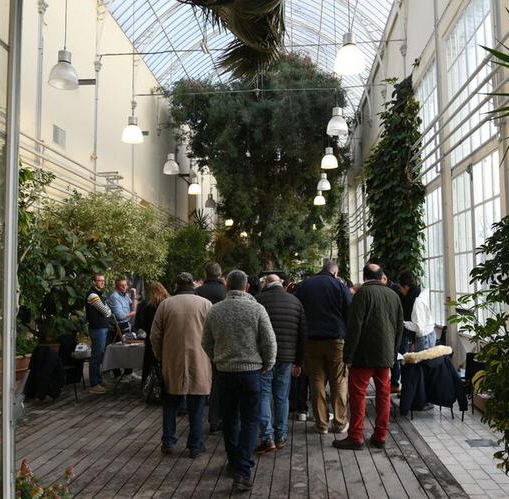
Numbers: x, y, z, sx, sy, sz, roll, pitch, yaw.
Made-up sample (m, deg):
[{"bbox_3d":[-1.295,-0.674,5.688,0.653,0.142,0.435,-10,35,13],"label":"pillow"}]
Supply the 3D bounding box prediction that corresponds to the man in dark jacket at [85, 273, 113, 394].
[{"bbox_3d":[-2.339,1.248,7.513,0.380,1.770,0.470,-2,-4,21],"label":"man in dark jacket"}]

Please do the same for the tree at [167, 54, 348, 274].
[{"bbox_3d":[0.127,-2.344,20.883,7.400,10.800,6.600,-1,-4,5],"label":"tree"}]

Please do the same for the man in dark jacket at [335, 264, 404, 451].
[{"bbox_3d":[1.119,1.039,4.983,0.600,1.780,0.450,-1,-4,5],"label":"man in dark jacket"}]

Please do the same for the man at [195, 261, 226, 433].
[{"bbox_3d":[-0.464,1.066,5.495,0.520,1.820,0.420,-1,-4,5],"label":"man"}]

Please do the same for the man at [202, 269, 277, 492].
[{"bbox_3d":[-0.128,1.026,4.120,0.600,1.700,0.580,-1,-4,3],"label":"man"}]

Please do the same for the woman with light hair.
[{"bbox_3d":[-1.400,1.281,7.008,0.500,1.620,0.420,0,-4,-11],"label":"woman with light hair"}]

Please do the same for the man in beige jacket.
[{"bbox_3d":[-0.689,1.073,4.791,0.580,1.710,0.420,0,-4,0],"label":"man in beige jacket"}]

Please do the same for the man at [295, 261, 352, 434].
[{"bbox_3d":[0.752,1.045,5.465,0.620,1.840,0.450,-1,-4,12],"label":"man"}]

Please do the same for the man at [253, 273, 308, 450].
[{"bbox_3d":[0.229,1.087,4.940,0.580,1.690,0.450,0,-4,-7],"label":"man"}]

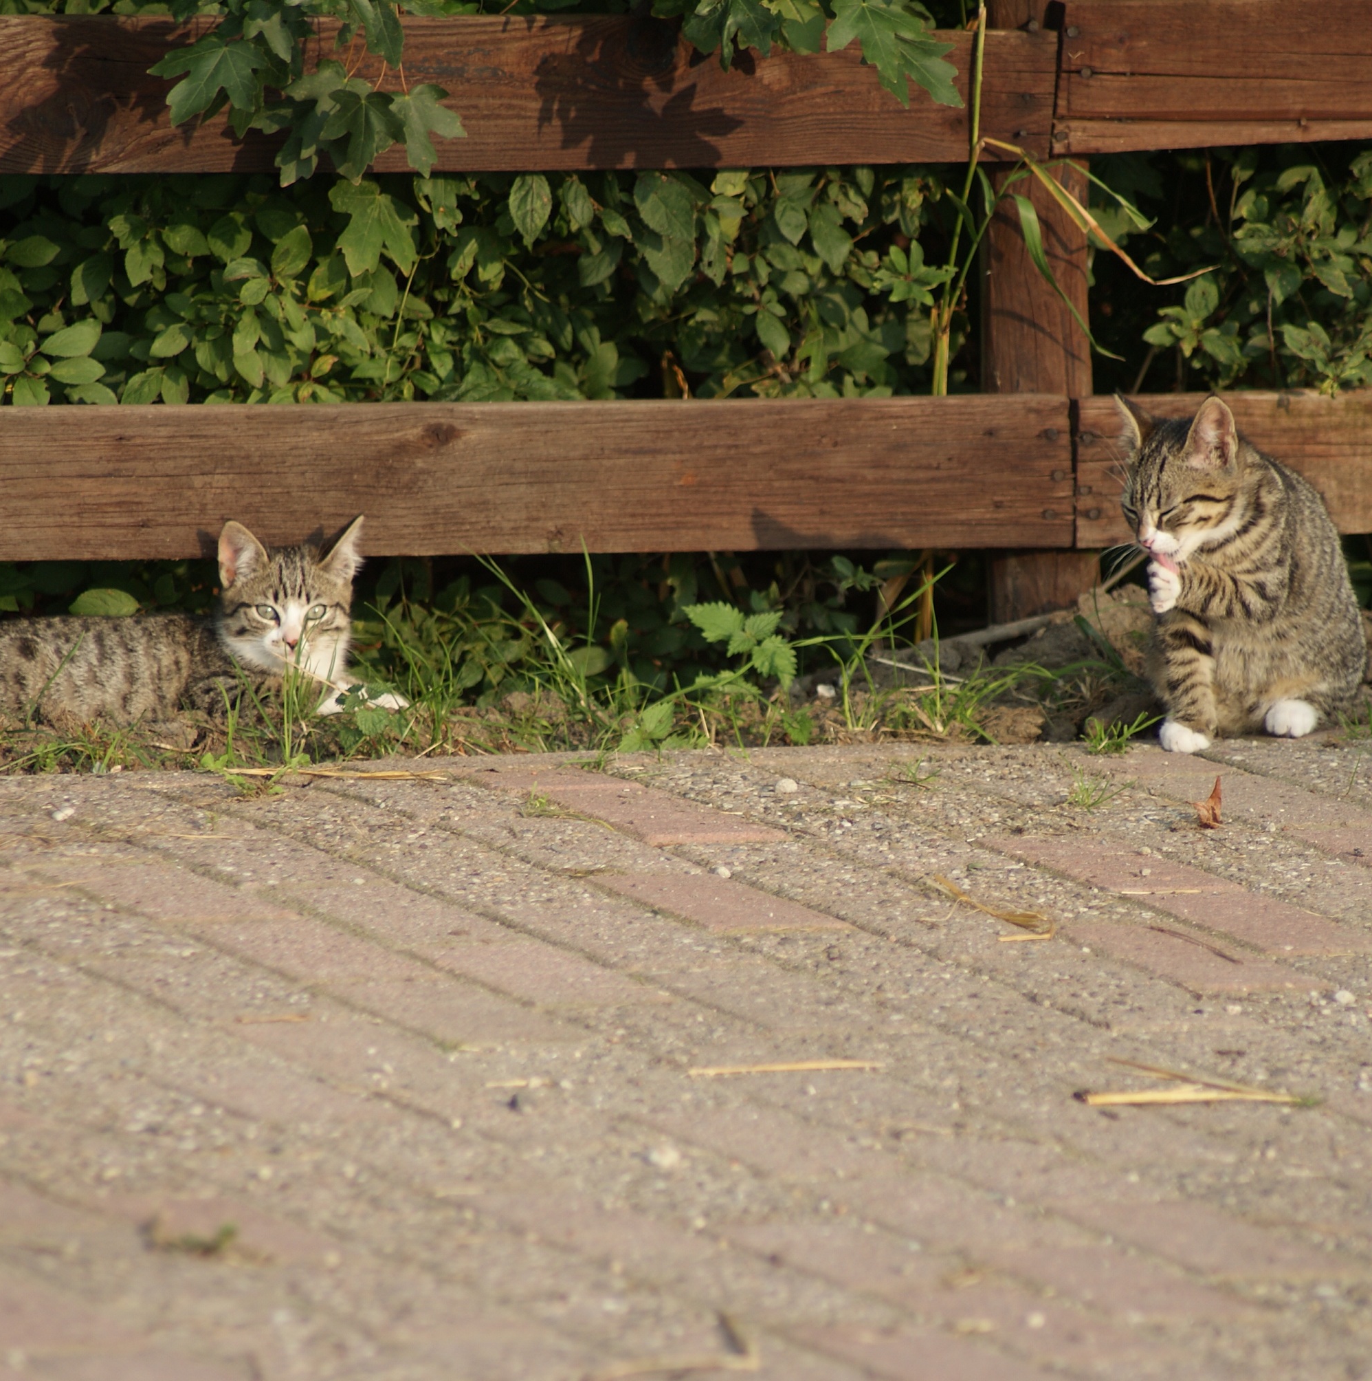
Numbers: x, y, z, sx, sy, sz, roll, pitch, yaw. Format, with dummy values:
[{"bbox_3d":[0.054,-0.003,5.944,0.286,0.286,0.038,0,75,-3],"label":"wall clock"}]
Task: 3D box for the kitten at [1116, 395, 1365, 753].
[{"bbox_3d":[0.383,-0.088,10.625,0.180,0.232,0.130,-9,14,-43],"label":"kitten"}]

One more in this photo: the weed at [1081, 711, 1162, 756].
[{"bbox_3d":[0.293,0.025,10.568,0.052,0.026,0.040,1,10,0],"label":"weed"}]

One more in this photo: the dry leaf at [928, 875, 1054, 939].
[{"bbox_3d":[0.198,0.133,9.992,0.042,0.016,0.165,-3,11,-24],"label":"dry leaf"}]

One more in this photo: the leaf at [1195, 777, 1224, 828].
[{"bbox_3d":[0.349,0.072,10.291,0.019,0.034,0.018,6,11,26],"label":"leaf"}]

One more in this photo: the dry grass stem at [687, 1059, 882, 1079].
[{"bbox_3d":[0.060,0.226,9.314,0.124,0.004,0.006,-2,10,-22],"label":"dry grass stem"}]

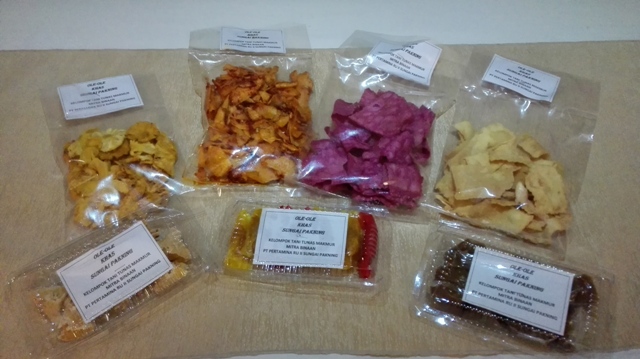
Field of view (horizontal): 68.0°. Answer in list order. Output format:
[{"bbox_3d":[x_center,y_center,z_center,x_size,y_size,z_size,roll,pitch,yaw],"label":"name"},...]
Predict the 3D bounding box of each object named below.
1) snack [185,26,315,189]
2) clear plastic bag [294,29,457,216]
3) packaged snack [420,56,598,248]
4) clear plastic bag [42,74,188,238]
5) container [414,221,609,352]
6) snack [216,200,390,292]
[{"bbox_3d":[-0.078,-0.094,0.537,0.142,0.044,0.231,-3,55,-2],"label":"snack"},{"bbox_3d":[0.072,-0.071,0.523,0.135,0.040,0.221,16,56,11],"label":"clear plastic bag"},{"bbox_3d":[0.212,-0.040,0.502,0.135,0.040,0.240,16,56,11],"label":"packaged snack"},{"bbox_3d":[-0.218,-0.038,0.499,0.125,0.040,0.187,-16,56,-11],"label":"clear plastic bag"},{"bbox_3d":[0.171,0.092,0.411,0.156,0.036,0.076,15,56,10],"label":"container"},{"bbox_3d":[-0.011,0.056,0.436,0.150,0.036,0.080,5,55,3],"label":"snack"}]

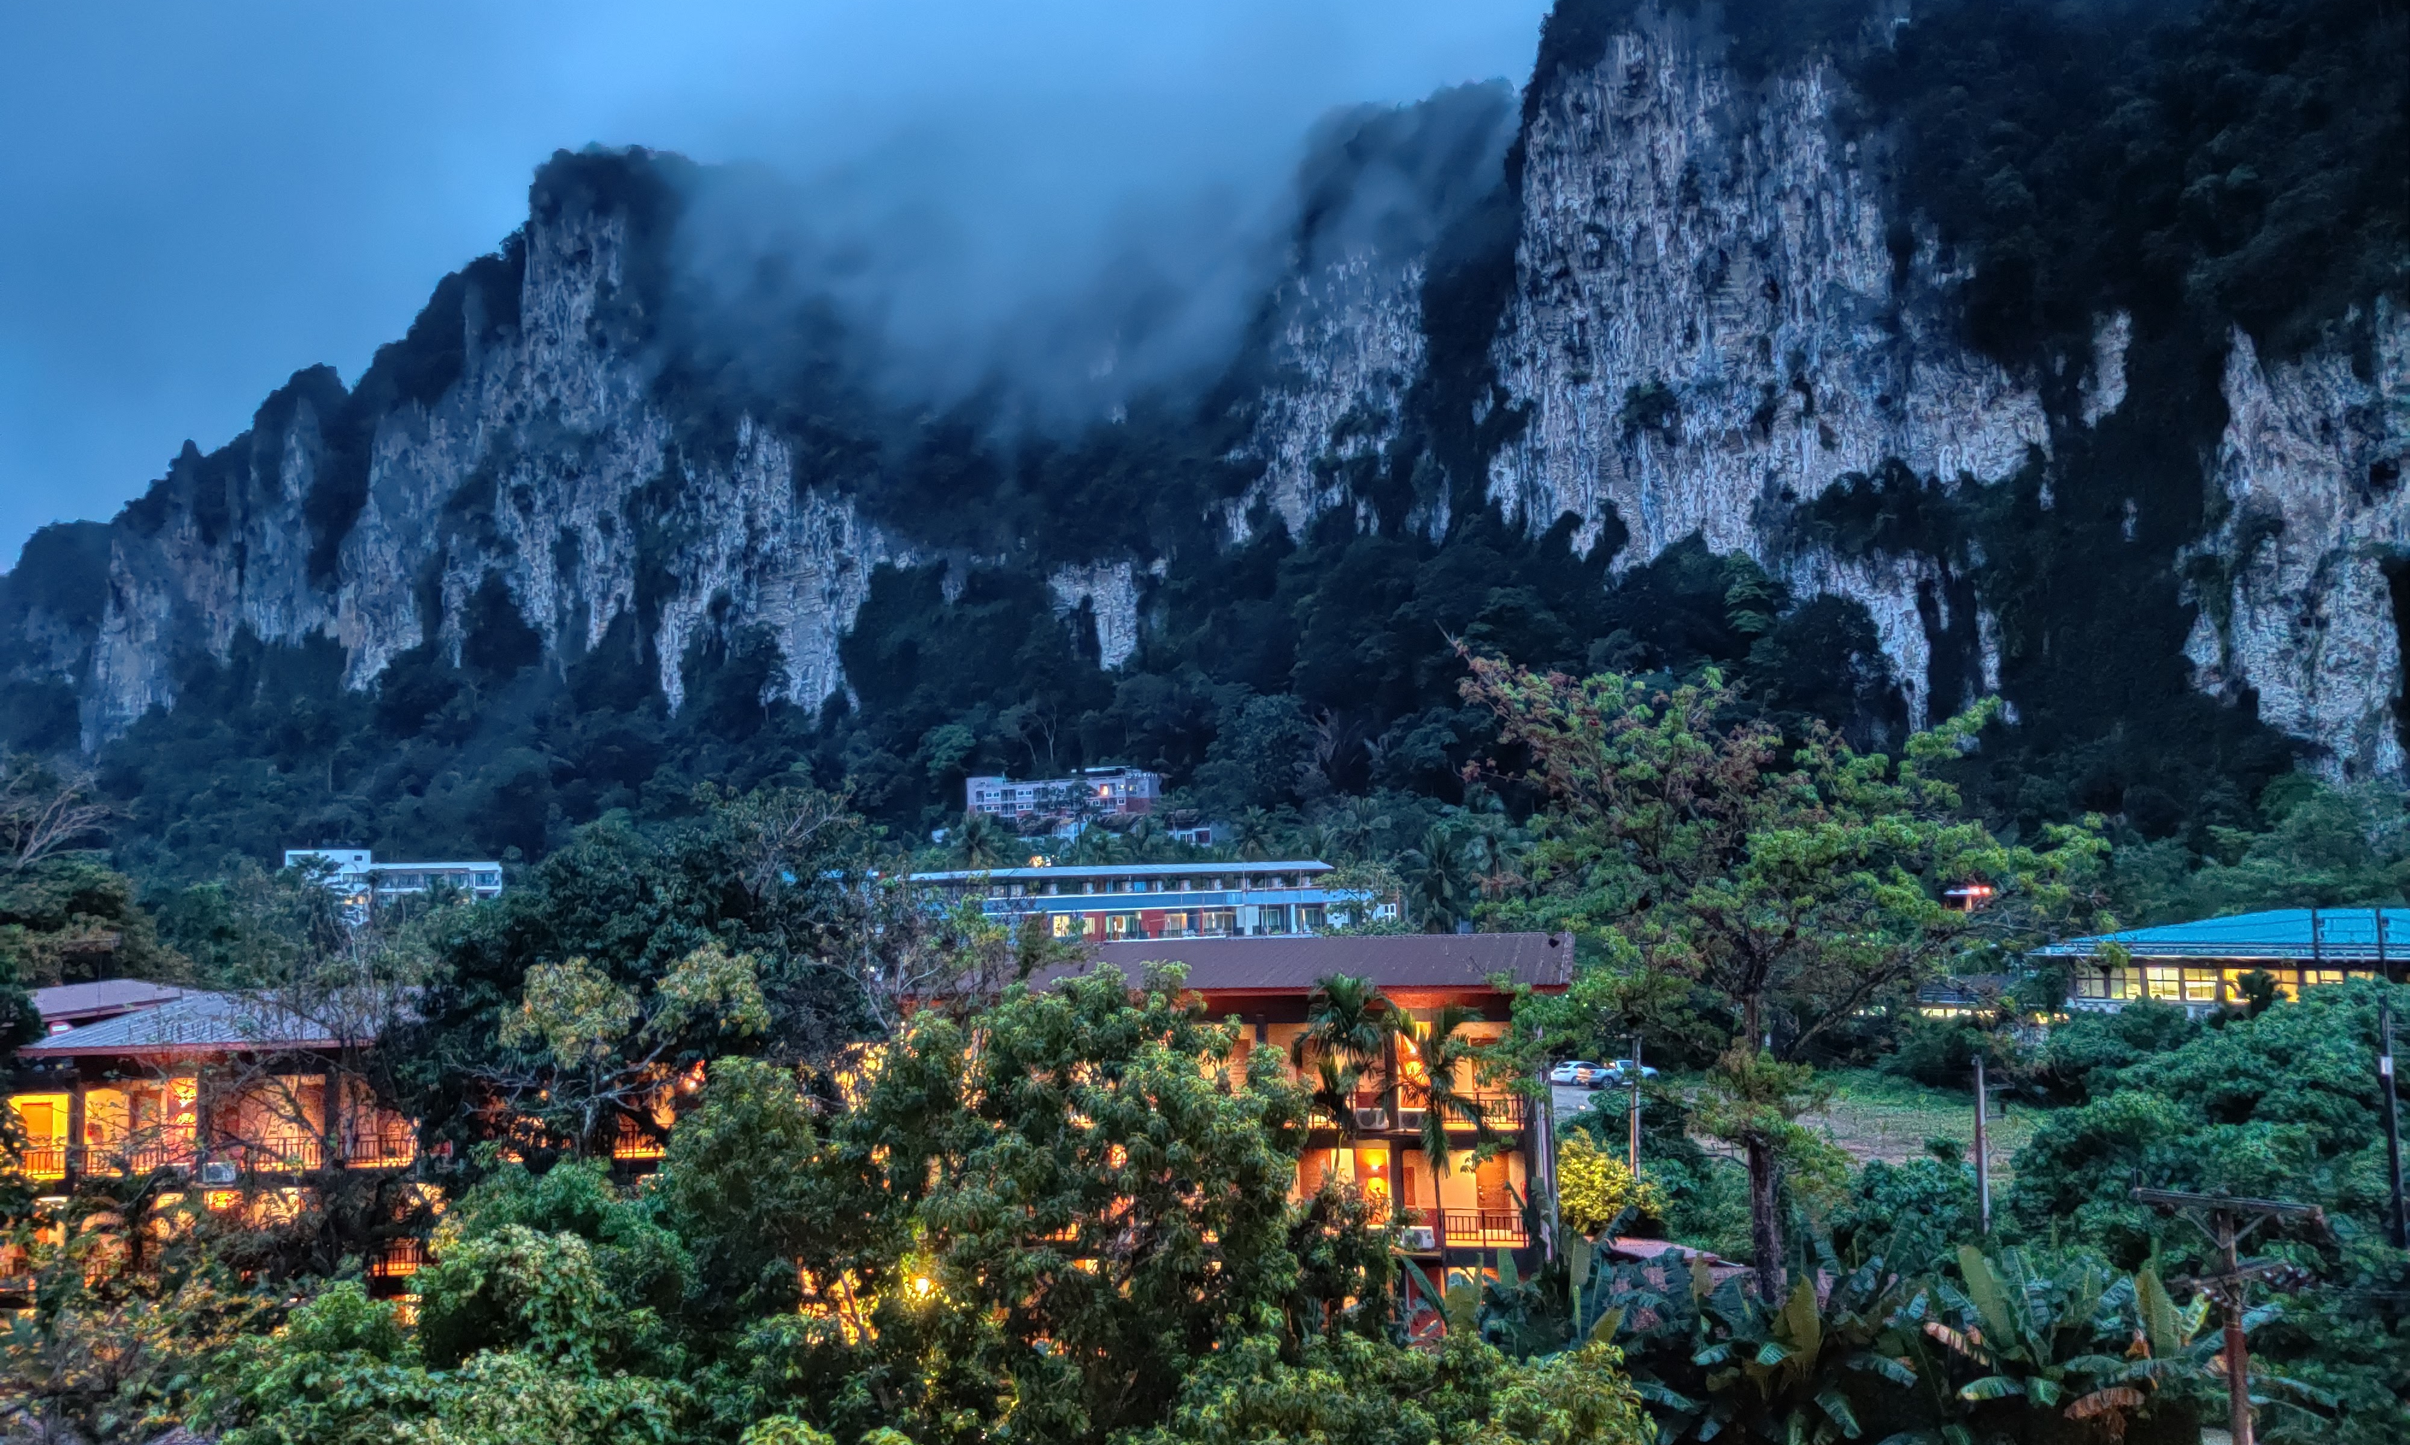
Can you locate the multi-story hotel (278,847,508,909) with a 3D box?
[{"bbox_3d":[-104.909,21.140,245.654,28.000,9.000,11.000,-1,-4,-6],"label":"multi-story hotel"}]

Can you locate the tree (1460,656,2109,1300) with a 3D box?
[{"bbox_3d":[13.545,6.411,43.400,15.000,16.000,13.500,-1,-4,0],"label":"tree"}]

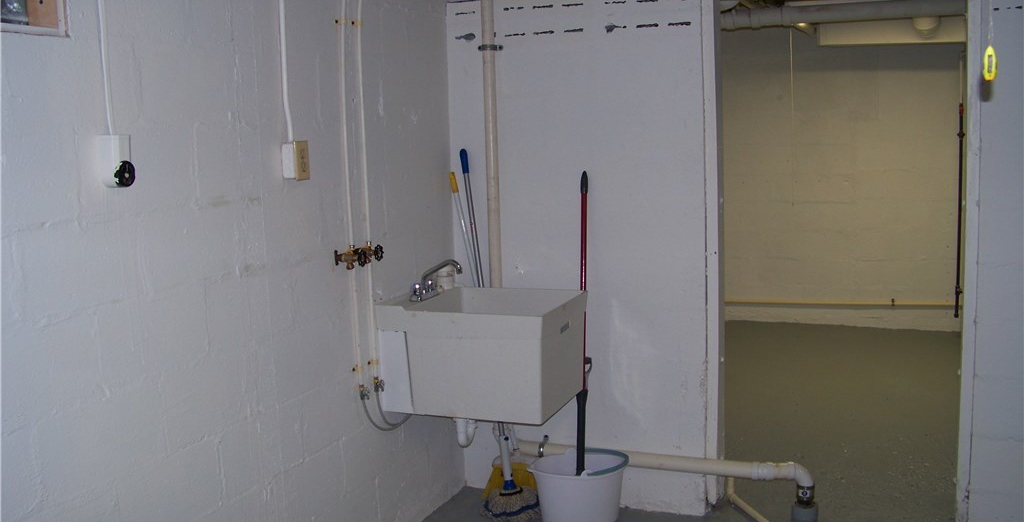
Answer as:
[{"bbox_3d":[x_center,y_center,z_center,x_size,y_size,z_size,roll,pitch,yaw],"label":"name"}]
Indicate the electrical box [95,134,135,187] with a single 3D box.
[{"bbox_3d":[-0.902,-0.228,2.229,0.062,0.119,0.052,1,8,22],"label":"electrical box"}]

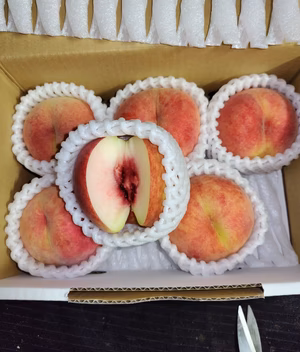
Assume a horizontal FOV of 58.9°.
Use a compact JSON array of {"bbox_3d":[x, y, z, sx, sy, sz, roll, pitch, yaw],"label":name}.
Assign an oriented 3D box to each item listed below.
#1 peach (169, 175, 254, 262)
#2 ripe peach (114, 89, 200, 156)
[{"bbox_3d":[0.061,0.042,0.262,0.087,0.081,0.087,0,77,2],"label":"peach"},{"bbox_3d":[0.009,-0.052,0.282,0.089,0.082,0.087,0,77,2],"label":"ripe peach"}]

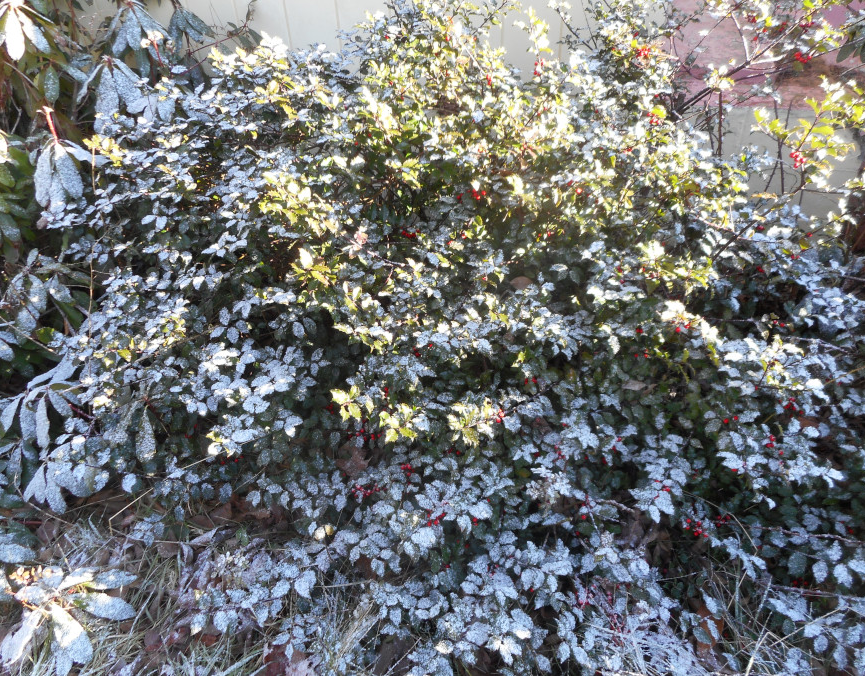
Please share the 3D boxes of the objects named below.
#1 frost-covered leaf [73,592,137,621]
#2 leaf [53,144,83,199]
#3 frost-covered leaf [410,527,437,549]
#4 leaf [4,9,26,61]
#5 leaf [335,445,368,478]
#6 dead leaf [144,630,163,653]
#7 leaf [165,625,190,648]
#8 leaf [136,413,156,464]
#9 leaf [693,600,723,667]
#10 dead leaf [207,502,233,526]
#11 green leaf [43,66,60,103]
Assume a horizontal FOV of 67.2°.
[{"bbox_3d":[-0.724,0.595,1.442,0.130,0.020,0.046,4,35,10],"label":"frost-covered leaf"},{"bbox_3d":[-0.909,-0.414,1.620,0.052,0.138,0.020,-23,12,-15],"label":"leaf"},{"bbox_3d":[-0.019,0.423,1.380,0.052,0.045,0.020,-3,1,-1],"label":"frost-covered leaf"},{"bbox_3d":[-1.124,-0.816,1.750,0.050,0.138,0.020,-9,13,-16],"label":"leaf"},{"bbox_3d":[-0.221,0.338,1.778,0.085,0.020,0.085,-3,70,0],"label":"leaf"},{"bbox_3d":[-0.628,0.683,1.465,0.037,0.015,0.048,-3,45,0],"label":"dead leaf"},{"bbox_3d":[-0.577,0.675,1.473,0.055,0.020,0.040,-21,39,-25],"label":"leaf"},{"bbox_3d":[-0.712,0.248,1.620,0.048,0.130,0.020,-4,13,-11],"label":"leaf"},{"bbox_3d":[0.590,0.634,1.396,0.060,0.025,0.145,9,60,7],"label":"leaf"},{"bbox_3d":[-0.547,0.453,1.680,0.062,0.030,0.055,-10,32,-11],"label":"dead leaf"},{"bbox_3d":[-1.083,-0.721,1.850,0.046,0.100,0.015,-20,38,-23],"label":"green leaf"}]

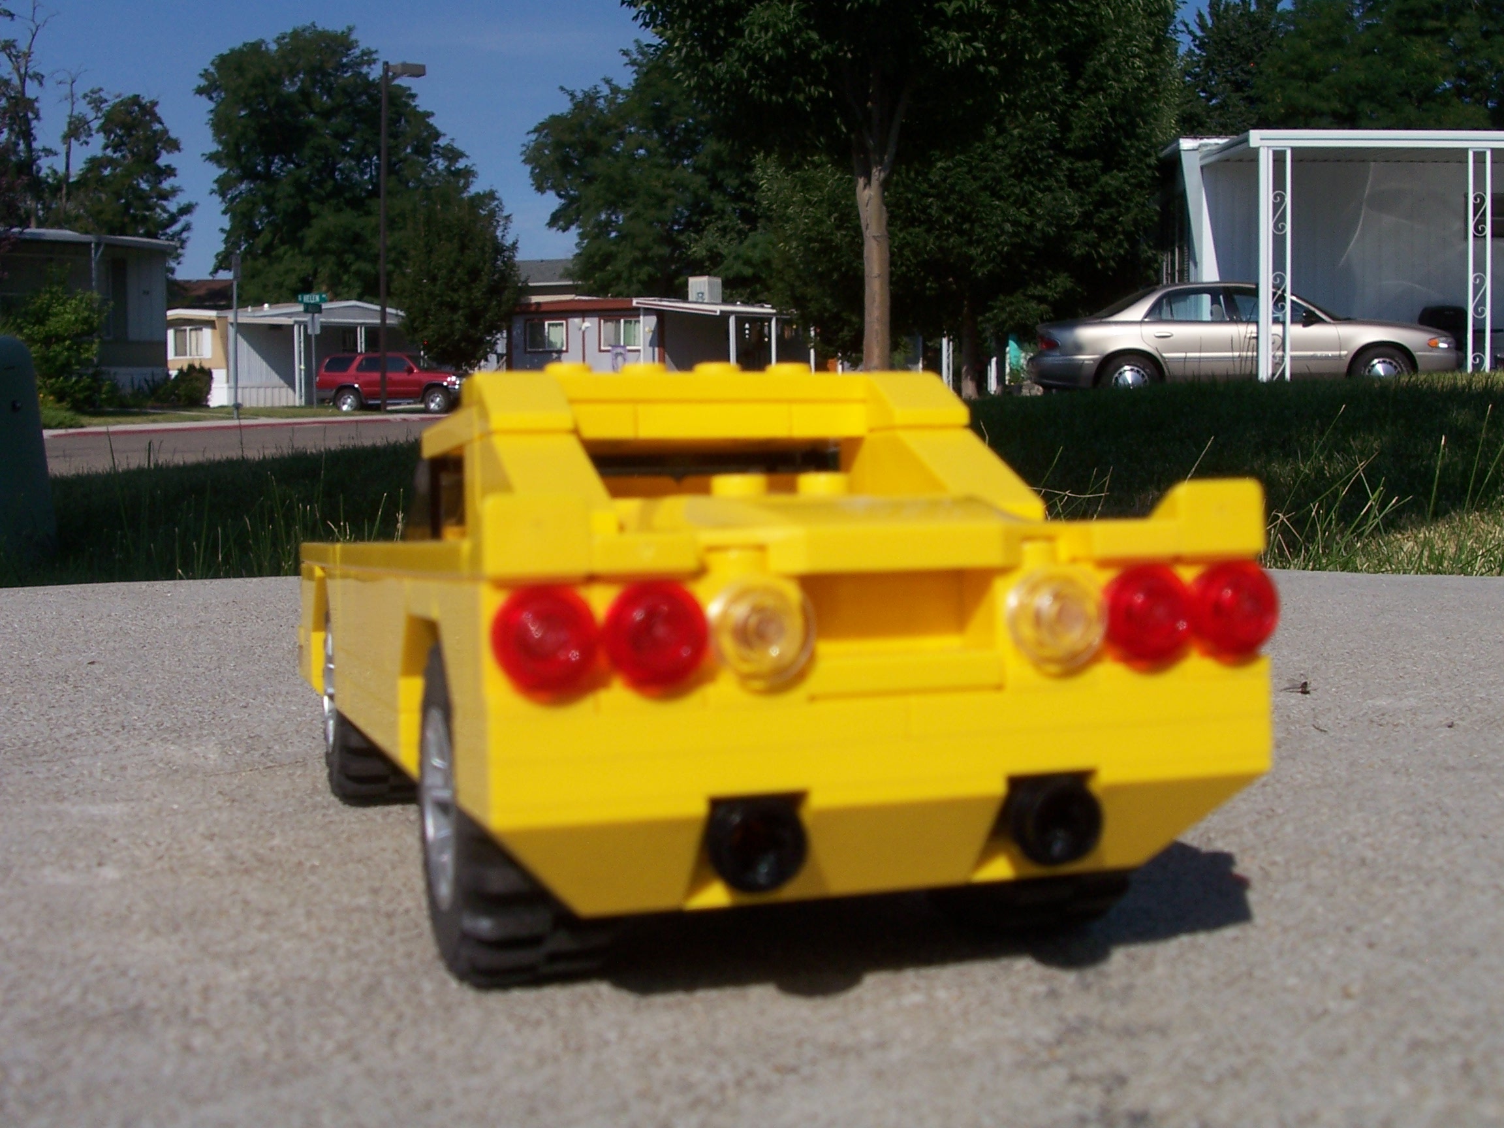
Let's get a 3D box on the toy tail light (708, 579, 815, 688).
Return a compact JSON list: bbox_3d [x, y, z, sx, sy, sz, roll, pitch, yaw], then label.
[{"bbox_3d":[0.001,0.005,0.132,0.008,0.008,0.004,-2,1,-19],"label":"toy tail light"}]

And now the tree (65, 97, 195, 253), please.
[{"bbox_3d":[-21.821,-11.106,64.000,5.000,10.710,4.800,0,4,0],"label":"tree"}]

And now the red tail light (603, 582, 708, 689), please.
[{"bbox_3d":[-0.007,0.005,0.130,0.008,0.008,0.004,-2,1,-19],"label":"red tail light"}]

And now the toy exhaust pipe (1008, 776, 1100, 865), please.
[{"bbox_3d":[0.023,0.020,0.145,0.007,0.007,0.008,-2,1,-19],"label":"toy exhaust pipe"}]

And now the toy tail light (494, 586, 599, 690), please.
[{"bbox_3d":[-0.014,0.005,0.128,0.008,0.008,0.005,-2,1,-19],"label":"toy tail light"}]

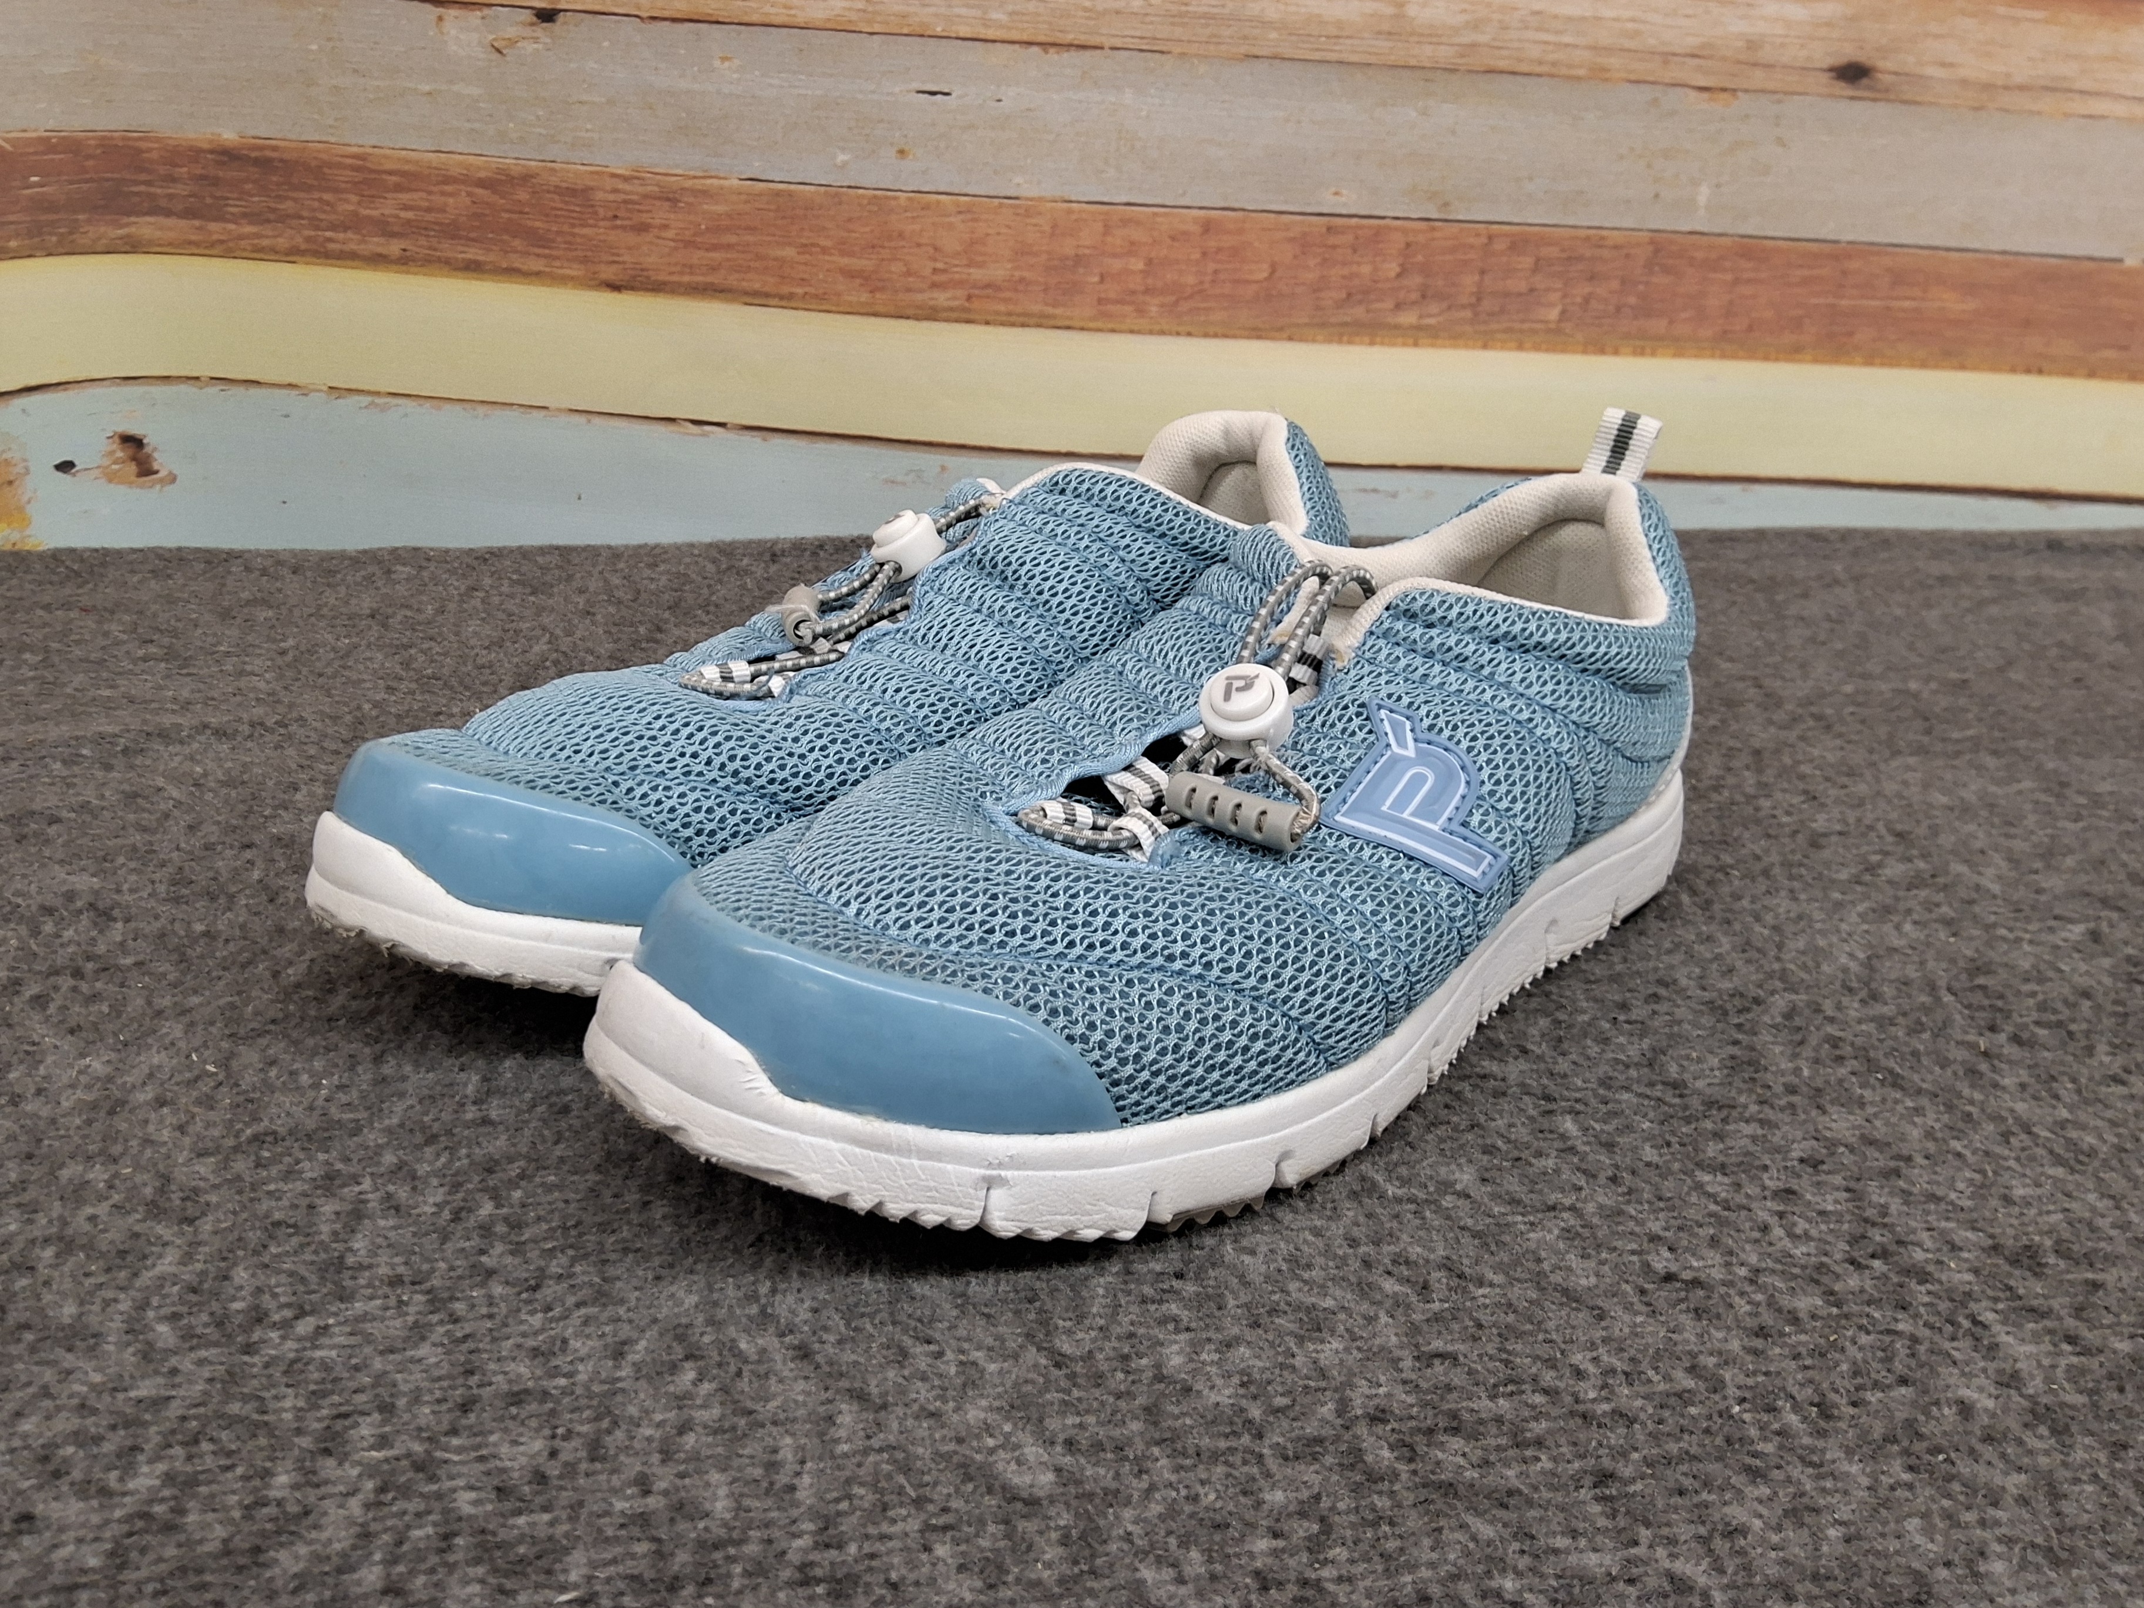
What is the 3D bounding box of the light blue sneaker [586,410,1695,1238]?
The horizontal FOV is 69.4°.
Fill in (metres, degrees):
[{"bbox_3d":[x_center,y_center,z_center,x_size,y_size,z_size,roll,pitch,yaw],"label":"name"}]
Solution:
[{"bbox_3d":[0.038,-0.011,0.296,0.270,0.100,0.103,-19,28,-39],"label":"light blue sneaker"}]

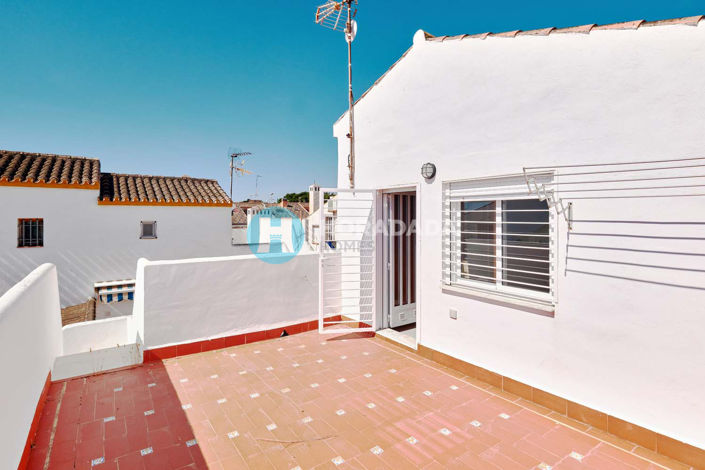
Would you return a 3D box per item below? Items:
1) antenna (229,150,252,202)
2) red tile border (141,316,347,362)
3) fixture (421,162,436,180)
[{"bbox_3d":[-4.205,-2.159,12.500,0.850,2.000,0.500,0,2,12],"label":"antenna"},{"bbox_3d":[-1.357,1.434,4.778,2.777,0.146,0.025,-2,2,-34],"label":"red tile border"},{"bbox_3d":[0.887,-0.738,3.857,0.090,0.185,0.185,-2,2,-37],"label":"fixture"}]

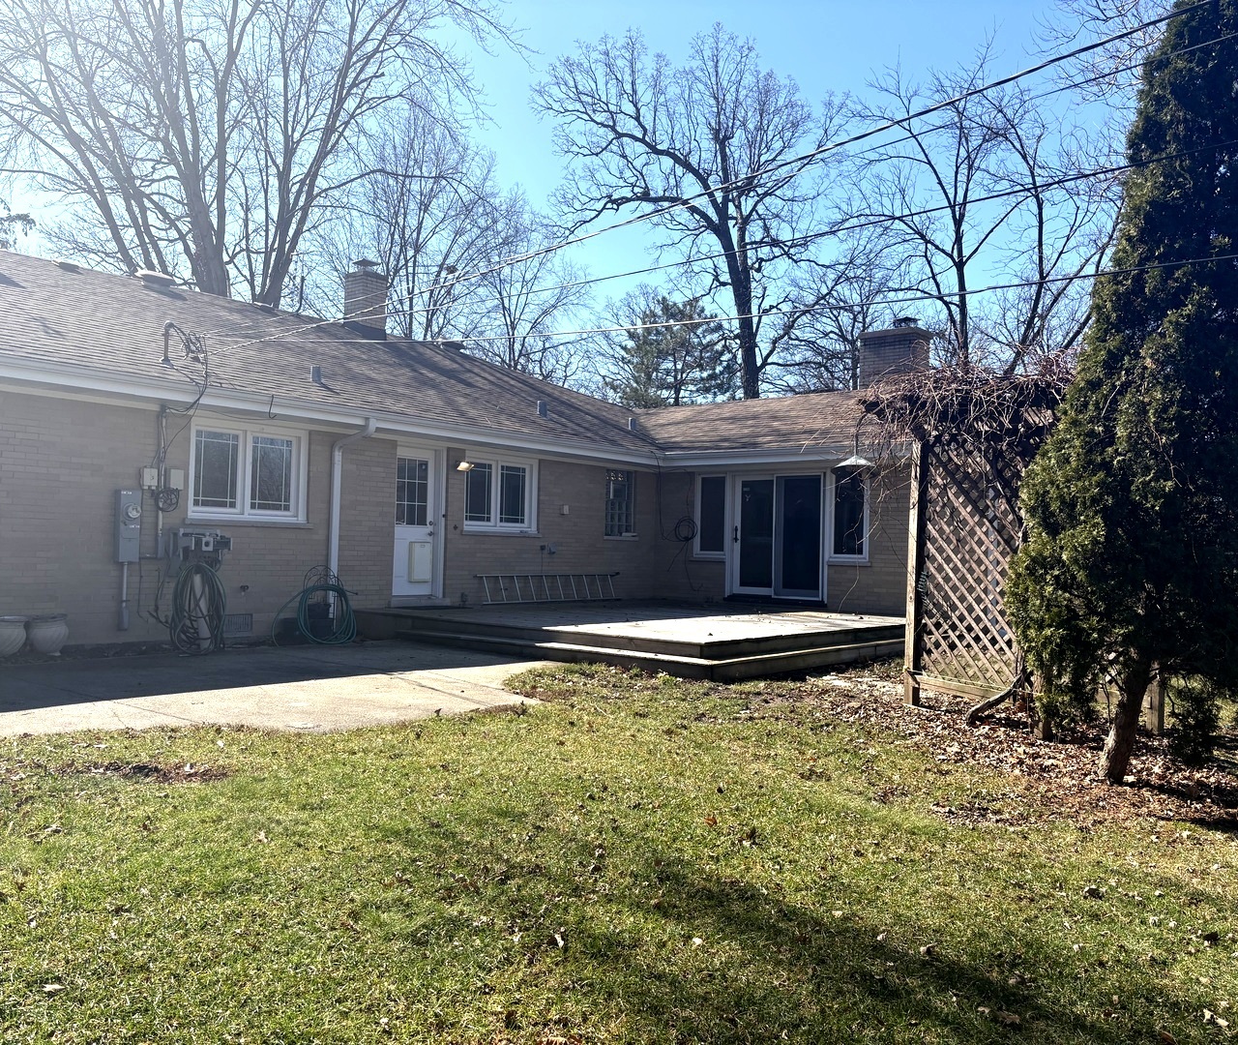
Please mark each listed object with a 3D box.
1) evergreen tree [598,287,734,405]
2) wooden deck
[{"bbox_3d":[2.129,-3.900,46.000,6.200,12.500,6.200,2,-1,3],"label":"evergreen tree"},{"bbox_3d":[0.716,1.417,14.044,5.590,0.310,6.670,1,-2,38],"label":"wooden deck"}]

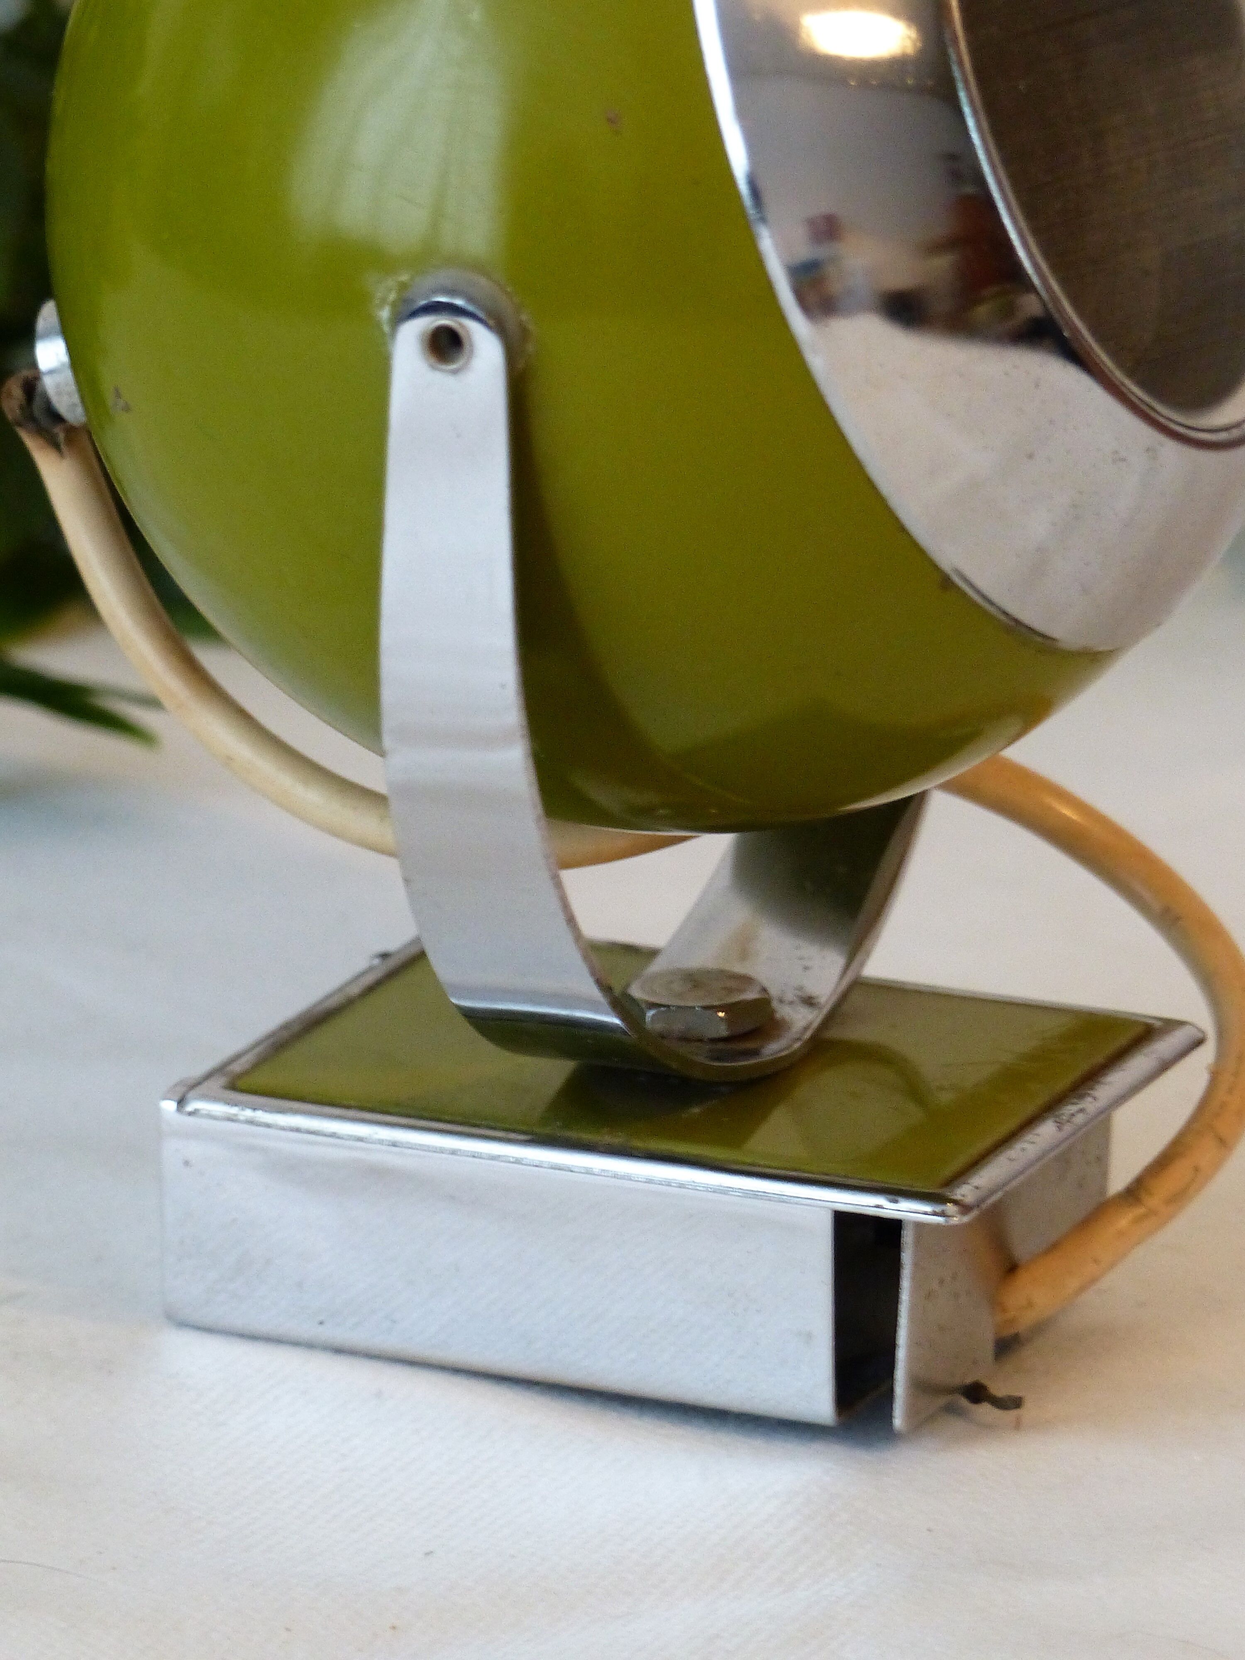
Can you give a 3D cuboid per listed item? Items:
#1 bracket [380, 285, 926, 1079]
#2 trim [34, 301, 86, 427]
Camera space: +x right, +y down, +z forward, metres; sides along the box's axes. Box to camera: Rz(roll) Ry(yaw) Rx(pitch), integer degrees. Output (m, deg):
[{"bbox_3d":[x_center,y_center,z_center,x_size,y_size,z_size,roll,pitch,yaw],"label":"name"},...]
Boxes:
[{"bbox_3d":[0.009,-0.023,1.310,0.017,0.088,0.121,7,19,23],"label":"bracket"},{"bbox_3d":[-0.049,-0.045,1.329,0.008,0.012,0.012,-15,9,28],"label":"trim"}]

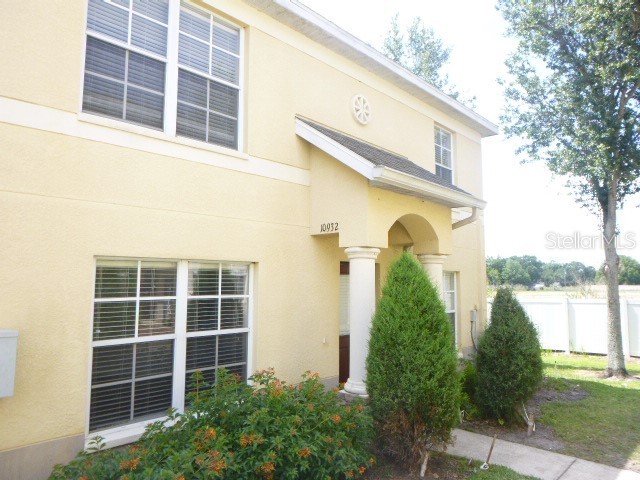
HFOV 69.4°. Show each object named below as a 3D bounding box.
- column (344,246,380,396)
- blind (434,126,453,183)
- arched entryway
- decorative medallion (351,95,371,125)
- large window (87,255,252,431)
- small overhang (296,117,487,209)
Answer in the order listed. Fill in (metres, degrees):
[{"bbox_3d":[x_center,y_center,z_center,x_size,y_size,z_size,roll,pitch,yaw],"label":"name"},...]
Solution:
[{"bbox_3d":[0.535,1.008,5.866,0.450,1.840,0.450,0,-5,0],"label":"column"},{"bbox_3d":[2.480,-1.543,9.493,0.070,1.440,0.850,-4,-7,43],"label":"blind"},{"bbox_3d":[1.153,0.857,6.566,0.480,2.450,2.173,-4,-7,43],"label":"arched entryway"},{"bbox_3d":[0.658,-2.070,7.342,0.060,0.500,0.510,-4,-7,43],"label":"decorative medallion"},{"bbox_3d":[-1.470,1.018,4.933,0.120,1.590,1.850,-4,-7,43],"label":"large window"},{"bbox_3d":[1.159,-1.095,6.803,1.420,1.120,2.850,-4,-7,43],"label":"small overhang"}]

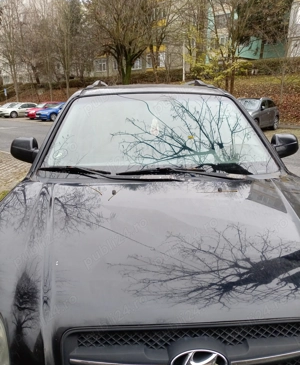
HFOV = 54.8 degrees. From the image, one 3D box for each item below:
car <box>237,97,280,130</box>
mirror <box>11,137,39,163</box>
[{"bbox_3d":[5.570,-3.722,15.835,1.860,1.660,4.450,14,21,40],"label":"car"},{"bbox_3d":[-0.880,-0.231,2.070,0.215,0.180,0.130,-1,16,-4],"label":"mirror"}]

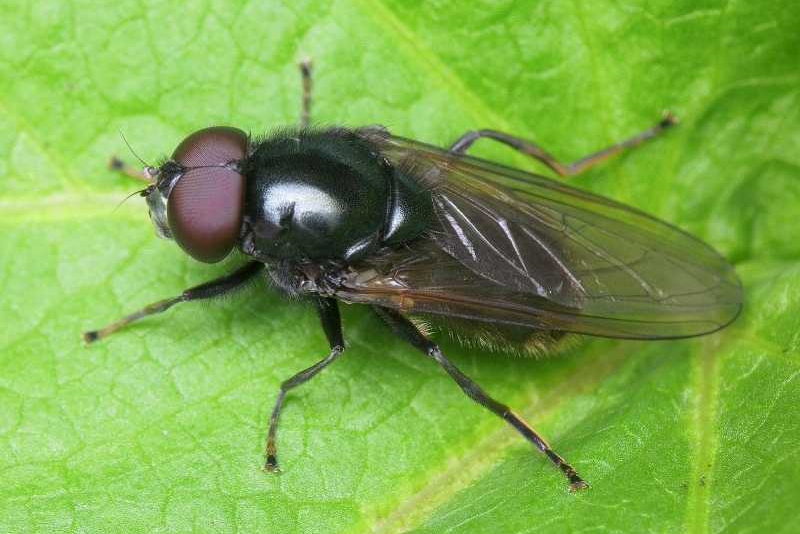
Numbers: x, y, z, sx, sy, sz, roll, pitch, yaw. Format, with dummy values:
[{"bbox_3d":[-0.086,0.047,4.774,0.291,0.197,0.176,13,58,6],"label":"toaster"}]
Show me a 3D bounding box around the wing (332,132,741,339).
[{"bbox_3d":[0.003,0.000,0.065,0.008,0.001,0.004,10,60,3],"label":"wing"}]

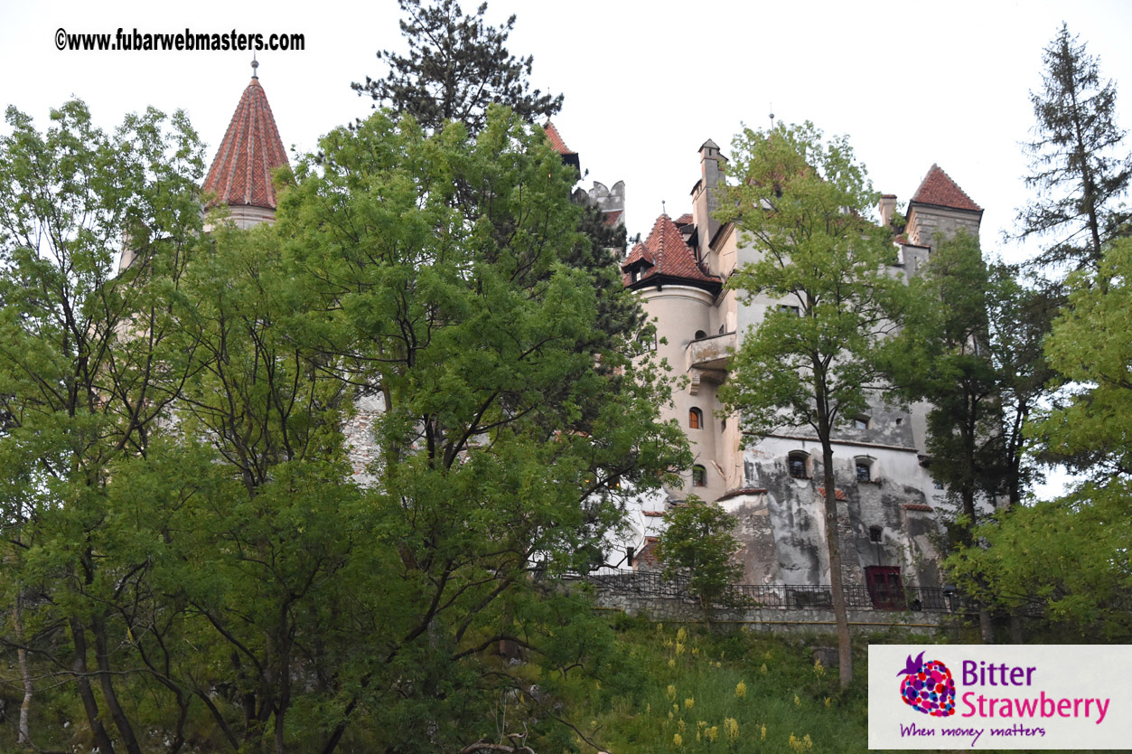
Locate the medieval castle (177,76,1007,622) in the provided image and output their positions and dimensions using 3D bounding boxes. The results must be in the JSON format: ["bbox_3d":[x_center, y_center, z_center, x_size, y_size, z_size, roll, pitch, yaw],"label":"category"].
[{"bbox_3d":[0.810,0.720,114.880,42.000,30.000,25.000,3,-21,-8],"label":"medieval castle"}]

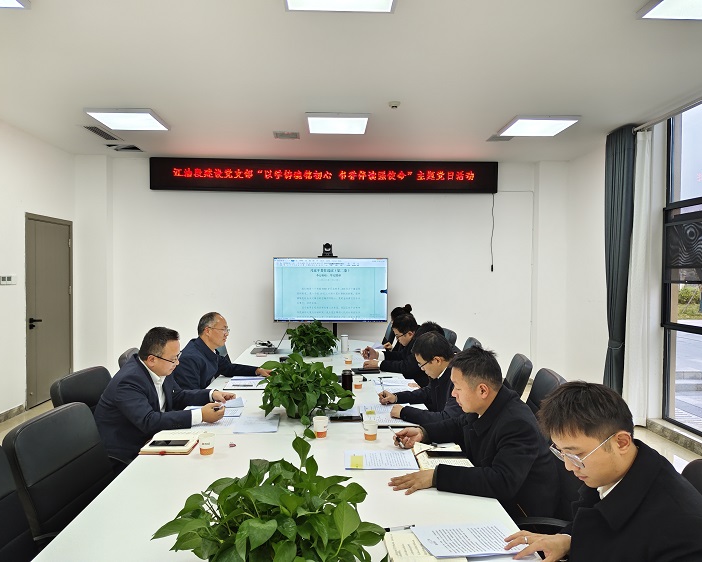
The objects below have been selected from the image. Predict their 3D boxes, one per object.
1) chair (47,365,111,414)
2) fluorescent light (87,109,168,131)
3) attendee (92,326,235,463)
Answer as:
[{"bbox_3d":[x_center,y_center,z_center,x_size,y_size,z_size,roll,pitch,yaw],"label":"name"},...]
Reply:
[{"bbox_3d":[-1.015,0.961,2.443,0.620,1.070,0.600,0,1,-3],"label":"chair"},{"bbox_3d":[-2.146,-1.558,5.063,0.612,0.040,0.612,0,1,-3],"label":"fluorescent light"},{"bbox_3d":[-0.890,0.836,2.576,0.650,1.210,0.530,0,1,-3],"label":"attendee"}]

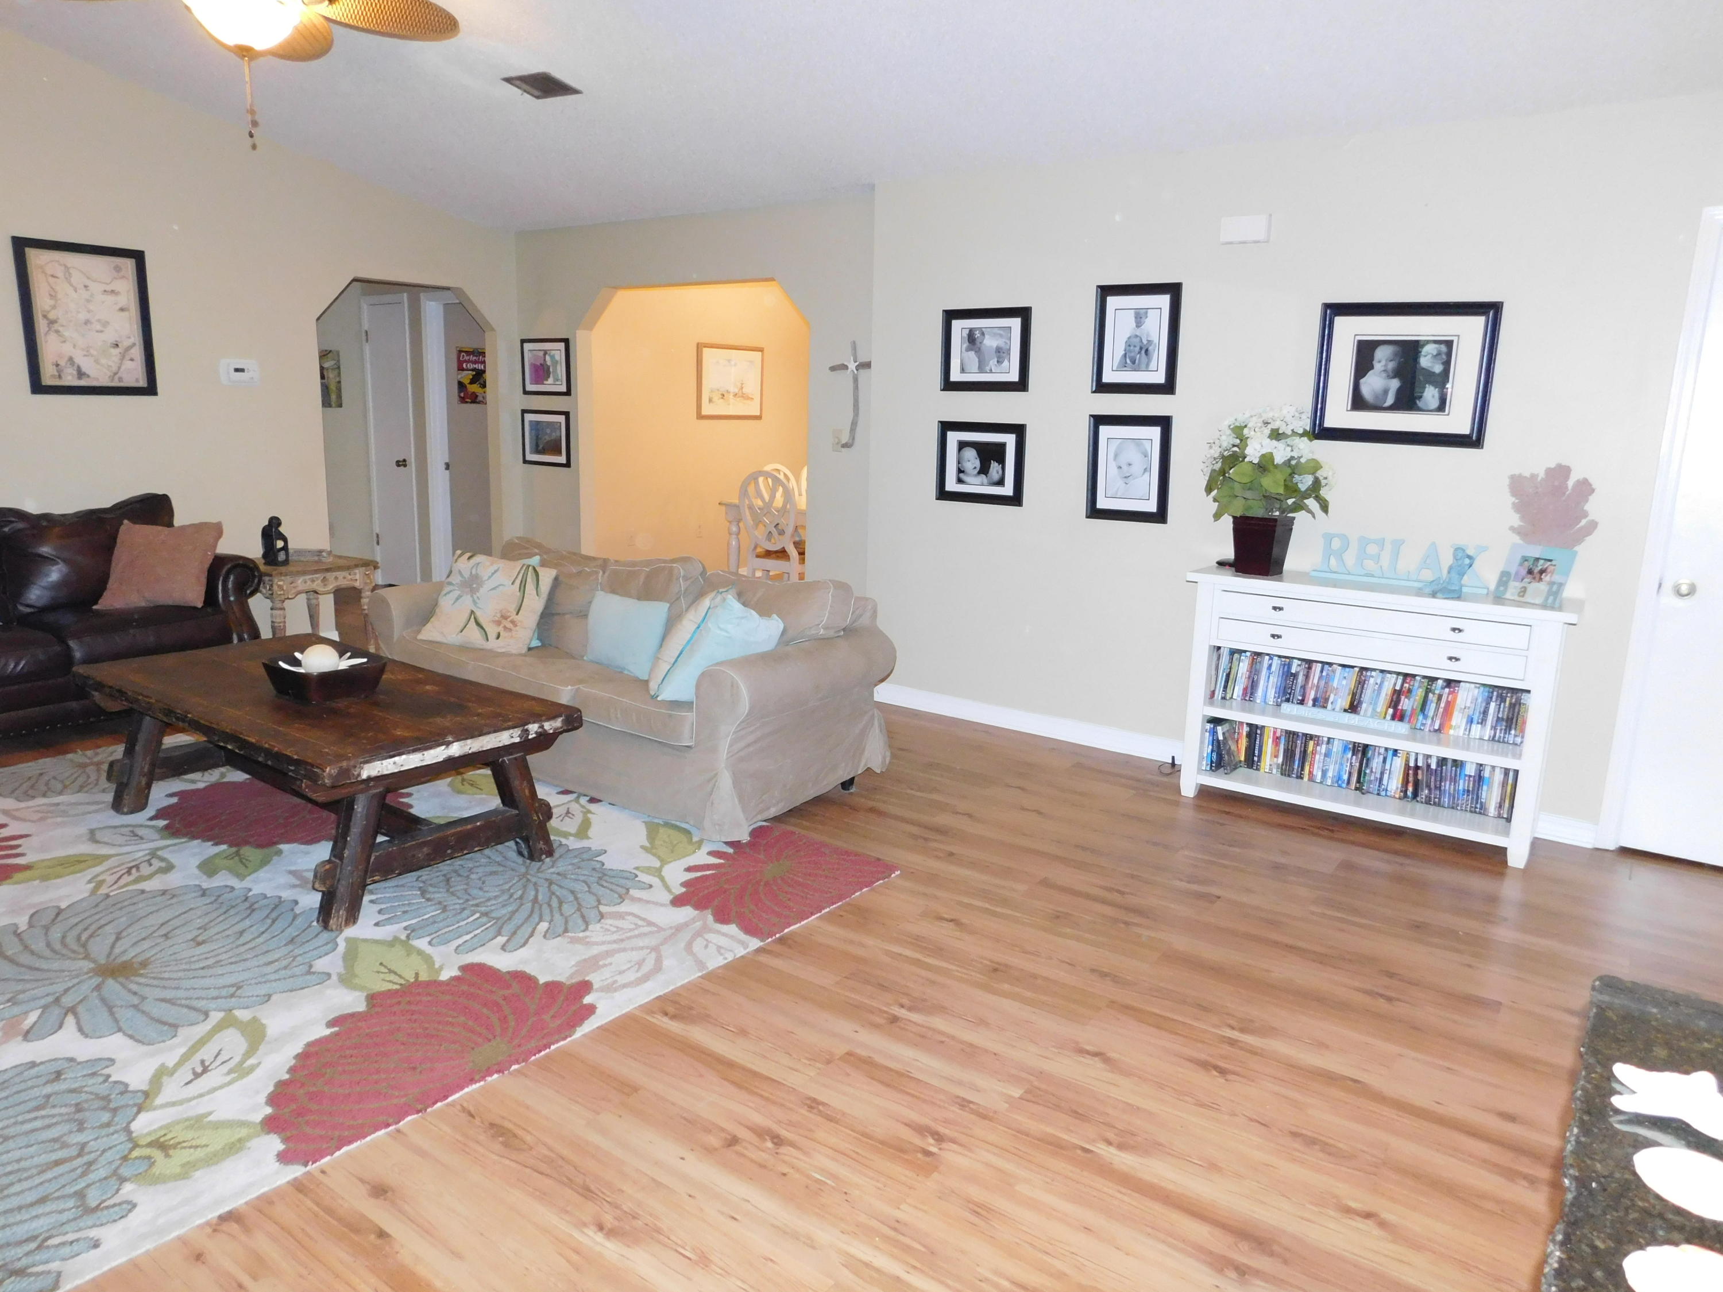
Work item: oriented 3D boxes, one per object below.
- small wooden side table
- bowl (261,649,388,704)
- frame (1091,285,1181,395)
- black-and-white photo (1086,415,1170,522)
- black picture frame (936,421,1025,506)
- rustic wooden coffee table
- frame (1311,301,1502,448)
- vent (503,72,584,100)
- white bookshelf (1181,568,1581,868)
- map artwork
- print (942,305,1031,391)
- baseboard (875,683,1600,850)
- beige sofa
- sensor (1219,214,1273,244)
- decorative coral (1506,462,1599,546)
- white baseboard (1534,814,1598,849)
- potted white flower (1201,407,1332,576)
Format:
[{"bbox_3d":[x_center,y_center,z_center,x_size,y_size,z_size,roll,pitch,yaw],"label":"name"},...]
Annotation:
[{"bbox_3d":[-2.991,-0.155,6.111,0.595,0.576,0.590,10,15,36],"label":"small wooden side table"},{"bbox_3d":[-1.739,0.104,3.719,0.250,0.100,0.260,10,15,36],"label":"bowl"},{"bbox_3d":[1.106,-1.240,4.629,0.362,0.430,0.027,10,14,35],"label":"frame"},{"bbox_3d":[1.127,-0.746,4.820,0.368,0.436,0.028,10,15,36],"label":"black-and-white photo"},{"bbox_3d":[0.548,-0.835,5.242,0.464,0.364,0.028,10,15,36],"label":"black picture frame"},{"bbox_3d":[-1.767,0.381,3.753,1.650,0.505,0.810,10,15,37],"label":"rustic wooden coffee table"},{"bbox_3d":[1.957,-0.984,4.145,0.596,0.496,0.028,10,15,36],"label":"frame"},{"bbox_3d":[-1.339,-2.353,4.815,0.275,0.025,0.205,10,4,36],"label":"vent"},{"bbox_3d":[1.846,0.212,4.201,1.271,0.876,0.405,10,15,36],"label":"white bookshelf"},{"bbox_3d":[-3.653,-1.537,5.412,0.028,0.675,0.530,10,15,36],"label":"map artwork"},{"bbox_3d":[0.539,-1.300,5.035,0.446,0.355,0.027,10,14,35],"label":"print"},{"bbox_3d":[1.323,0.448,4.906,3.110,0.100,0.017,10,15,36],"label":"baseboard"},{"bbox_3d":[-1.008,0.044,4.660,2.200,0.830,0.920,10,14,35],"label":"beige sofa"},{"bbox_3d":[1.439,-1.570,4.311,0.185,0.100,0.045,10,14,35],"label":"sensor"},{"bbox_3d":[2.303,-0.392,3.833,0.268,0.430,0.060,10,14,35],"label":"decorative coral"},{"bbox_3d":[2.461,0.647,3.997,0.185,0.098,0.016,10,14,35],"label":"white baseboard"},{"bbox_3d":[1.504,-0.580,4.290,0.445,0.615,0.410,10,15,36],"label":"potted white flower"}]

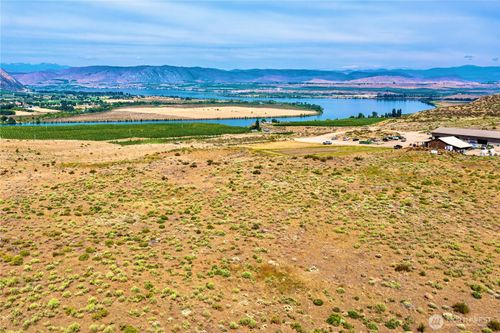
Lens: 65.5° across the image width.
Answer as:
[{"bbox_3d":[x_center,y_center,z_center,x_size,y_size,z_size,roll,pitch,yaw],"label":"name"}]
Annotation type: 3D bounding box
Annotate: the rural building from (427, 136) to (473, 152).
[{"bbox_3d":[111.206,-12.890,218.914,11.945,6.522,21.689,-8,15,-31],"label":"rural building"}]

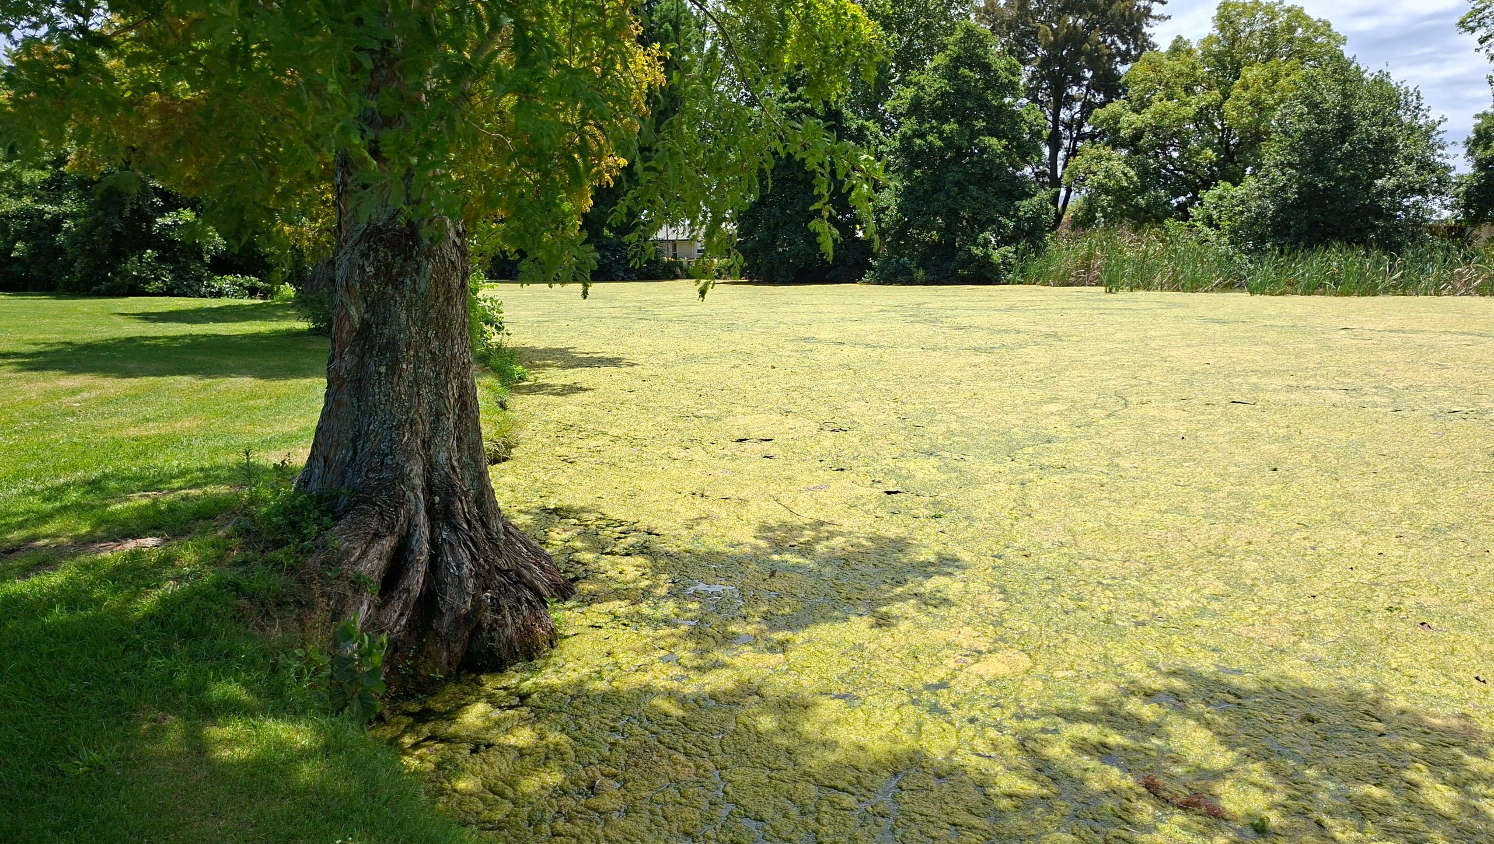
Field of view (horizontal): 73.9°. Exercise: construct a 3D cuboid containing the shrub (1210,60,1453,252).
[{"bbox_3d":[23.447,-9.984,40.378,8.572,8.892,7.543,6,11,29],"label":"shrub"}]

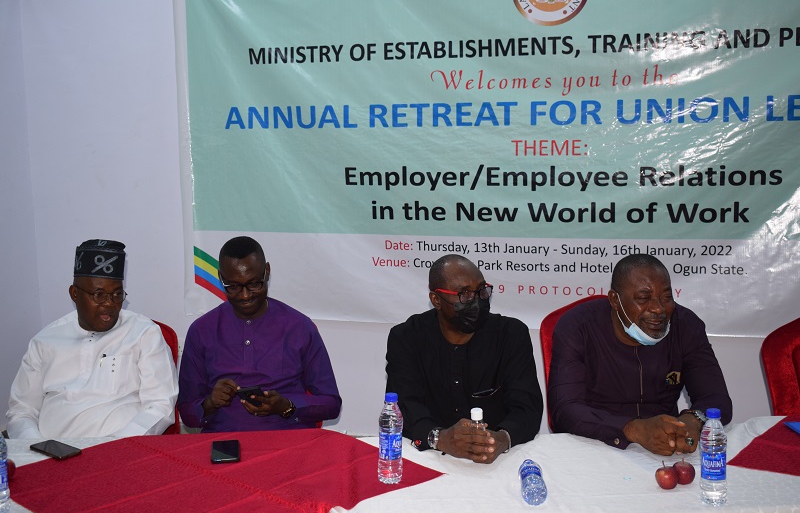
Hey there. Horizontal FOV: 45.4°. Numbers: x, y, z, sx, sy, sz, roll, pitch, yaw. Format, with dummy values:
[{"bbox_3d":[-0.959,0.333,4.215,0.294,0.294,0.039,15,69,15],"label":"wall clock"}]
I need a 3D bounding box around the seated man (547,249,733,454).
[{"bbox_3d":[0.729,0.646,2.842,0.554,1.280,0.680,0,7,2],"label":"seated man"}]

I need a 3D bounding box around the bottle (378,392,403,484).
[{"bbox_3d":[-0.025,0.471,2.484,0.063,0.230,0.063,-1,7,0],"label":"bottle"}]

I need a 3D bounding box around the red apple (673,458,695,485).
[{"bbox_3d":[0.730,0.553,2.449,0.057,0.062,0.057,-1,7,0],"label":"red apple"}]

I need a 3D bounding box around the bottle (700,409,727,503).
[{"bbox_3d":[0.765,0.484,2.317,0.063,0.230,0.063,-1,7,0],"label":"bottle"}]

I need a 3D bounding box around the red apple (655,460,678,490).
[{"bbox_3d":[0.678,0.556,2.423,0.057,0.062,0.057,-1,7,0],"label":"red apple"}]

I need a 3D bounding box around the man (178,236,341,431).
[{"bbox_3d":[-0.443,0.627,2.961,0.515,1.310,0.680,0,7,2],"label":"man"}]

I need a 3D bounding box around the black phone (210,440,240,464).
[{"bbox_3d":[-0.496,0.556,2.726,0.078,0.009,0.163,-2,7,-10],"label":"black phone"}]

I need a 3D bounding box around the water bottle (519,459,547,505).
[{"bbox_3d":[0.336,0.557,2.440,0.063,0.063,0.230,0,7,3],"label":"water bottle"}]

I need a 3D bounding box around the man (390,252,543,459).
[{"bbox_3d":[0.200,0.648,2.862,0.475,1.280,0.680,0,7,5],"label":"man"}]

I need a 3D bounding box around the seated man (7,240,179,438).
[{"bbox_3d":[-0.974,0.632,2.961,0.547,1.310,0.680,0,7,1],"label":"seated man"}]

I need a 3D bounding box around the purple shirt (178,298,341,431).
[{"bbox_3d":[-0.445,0.445,3.059,0.505,0.620,0.400,0,7,2],"label":"purple shirt"}]

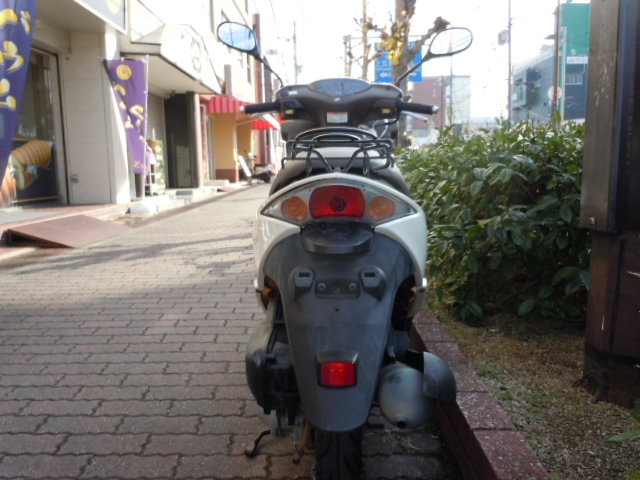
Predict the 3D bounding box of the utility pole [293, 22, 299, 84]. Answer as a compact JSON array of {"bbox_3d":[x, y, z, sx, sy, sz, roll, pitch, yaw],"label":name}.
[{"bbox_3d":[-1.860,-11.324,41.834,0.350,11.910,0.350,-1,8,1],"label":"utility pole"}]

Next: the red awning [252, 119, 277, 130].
[{"bbox_3d":[-2.734,-5.689,25.500,1.200,0.620,1.600,-1,8,1],"label":"red awning"}]

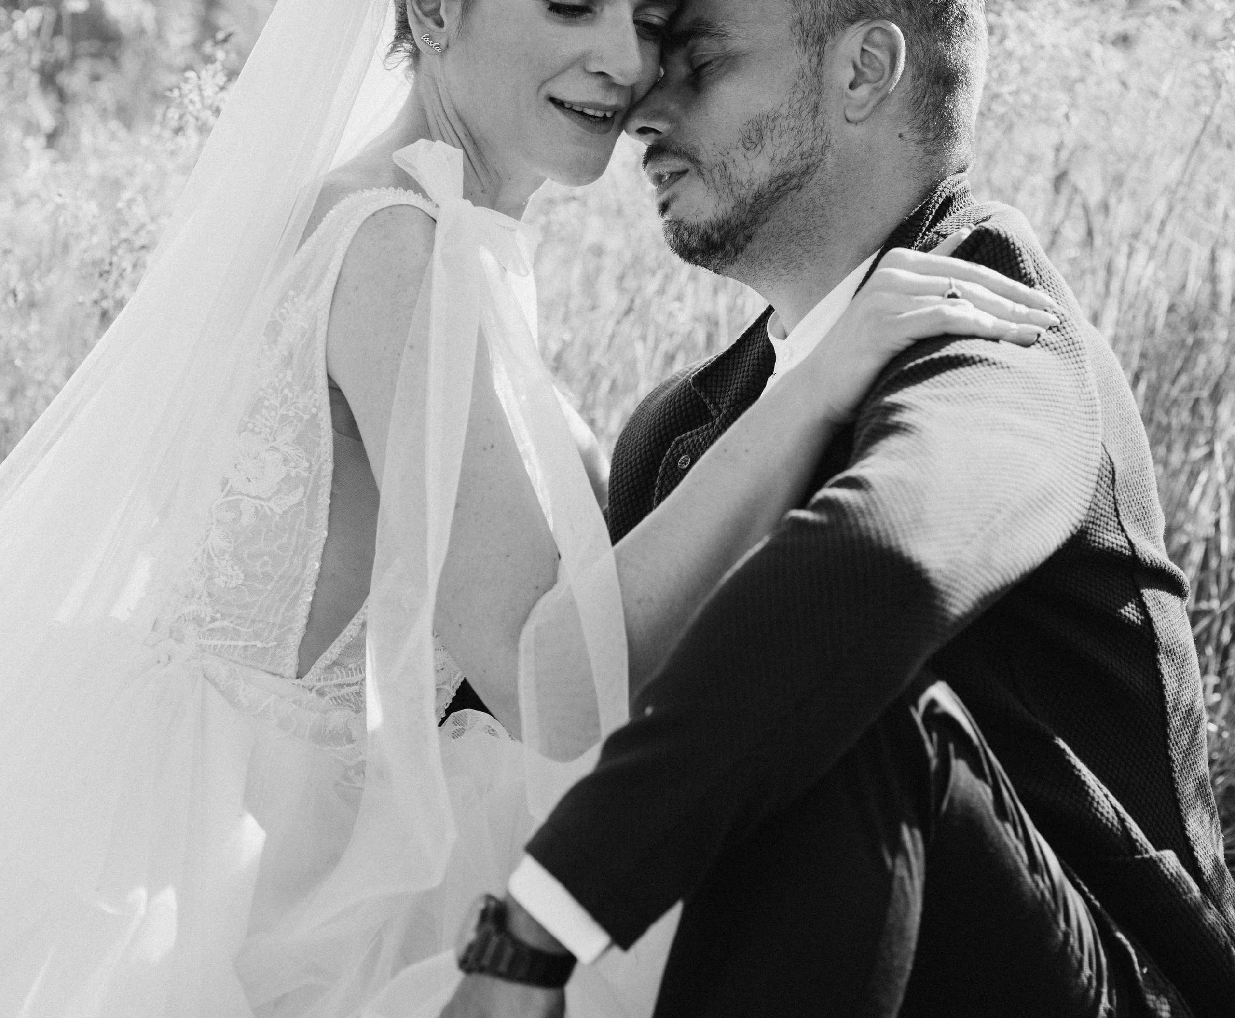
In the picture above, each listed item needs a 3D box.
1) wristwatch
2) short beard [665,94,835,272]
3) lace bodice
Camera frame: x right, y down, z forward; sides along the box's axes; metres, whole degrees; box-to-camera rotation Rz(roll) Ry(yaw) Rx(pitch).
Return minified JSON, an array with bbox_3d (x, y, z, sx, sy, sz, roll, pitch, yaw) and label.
[{"bbox_3d":[-0.062,0.263,2.650,0.064,0.046,0.068,21,0,7],"label":"wristwatch"},{"bbox_3d":[0.079,-0.201,2.720,0.108,0.110,0.135,-8,5,-9],"label":"short beard"},{"bbox_3d":[-0.157,-0.030,2.770,0.225,0.355,0.320,16,6,-2],"label":"lace bodice"}]

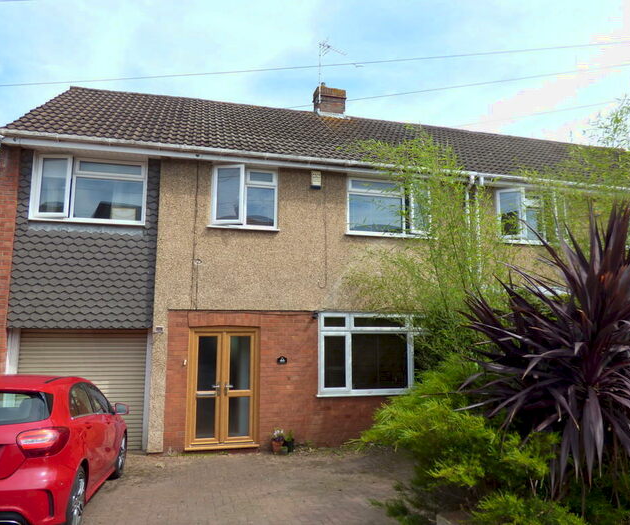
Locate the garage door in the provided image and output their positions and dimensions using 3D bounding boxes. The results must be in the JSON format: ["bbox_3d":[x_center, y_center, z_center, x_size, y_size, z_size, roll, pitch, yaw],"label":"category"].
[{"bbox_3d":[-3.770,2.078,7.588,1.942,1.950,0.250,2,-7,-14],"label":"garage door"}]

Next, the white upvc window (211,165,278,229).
[{"bbox_3d":[-1.236,-1.186,8.370,1.143,1.153,0.180,2,-7,-14],"label":"white upvc window"}]

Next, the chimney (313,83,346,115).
[{"bbox_3d":[0.425,-4.248,12.717,0.720,0.880,0.720,2,-7,-14],"label":"chimney"}]

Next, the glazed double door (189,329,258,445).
[{"bbox_3d":[-1.548,2.138,7.965,1.223,2.021,0.140,2,-7,-14],"label":"glazed double door"}]

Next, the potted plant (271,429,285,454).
[{"bbox_3d":[-0.617,3.011,7.847,0.242,0.423,0.242,2,-7,-14],"label":"potted plant"}]

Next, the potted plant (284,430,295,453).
[{"bbox_3d":[-0.430,3.052,7.920,0.182,0.369,0.182,2,-7,-14],"label":"potted plant"}]

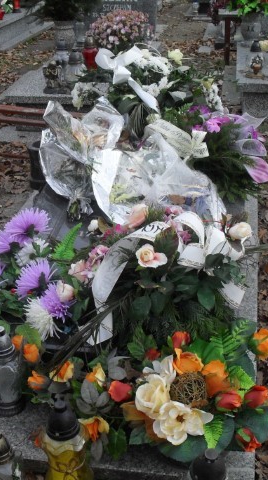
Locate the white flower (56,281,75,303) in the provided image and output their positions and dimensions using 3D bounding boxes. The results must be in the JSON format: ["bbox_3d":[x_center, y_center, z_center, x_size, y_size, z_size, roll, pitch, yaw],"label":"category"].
[{"bbox_3d":[-0.212,0.159,2.000,0.052,0.060,0.052,0,27,0],"label":"white flower"}]

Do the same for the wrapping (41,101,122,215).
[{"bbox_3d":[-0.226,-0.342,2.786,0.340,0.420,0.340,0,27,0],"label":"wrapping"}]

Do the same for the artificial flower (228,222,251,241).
[{"bbox_3d":[0.354,-0.028,2.148,0.080,0.055,0.065,0,27,0],"label":"artificial flower"}]

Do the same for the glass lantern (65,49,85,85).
[{"bbox_3d":[-0.438,-1.291,4.791,0.123,0.219,0.123,4,27,9],"label":"glass lantern"}]

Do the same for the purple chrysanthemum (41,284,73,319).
[{"bbox_3d":[-0.248,0.196,2.100,0.105,0.085,0.095,4,27,9],"label":"purple chrysanthemum"}]

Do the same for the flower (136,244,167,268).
[{"bbox_3d":[0.053,0.050,1.972,0.090,0.065,0.070,0,27,0],"label":"flower"}]

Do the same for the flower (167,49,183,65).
[{"bbox_3d":[0.218,-0.986,3.477,0.080,0.070,0.070,0,27,0],"label":"flower"}]

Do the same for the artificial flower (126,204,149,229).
[{"bbox_3d":[0.012,-0.083,2.277,0.075,0.075,0.075,0,27,0],"label":"artificial flower"}]

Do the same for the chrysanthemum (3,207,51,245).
[{"bbox_3d":[-0.398,-0.054,2.420,0.158,0.100,0.125,4,27,9],"label":"chrysanthemum"}]

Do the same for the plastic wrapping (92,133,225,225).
[{"bbox_3d":[0.111,-0.278,2.920,0.540,0.260,0.470,4,27,9],"label":"plastic wrapping"}]

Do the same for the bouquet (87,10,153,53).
[{"bbox_3d":[-0.121,-1.658,5.311,0.470,0.380,0.450,4,27,9],"label":"bouquet"}]

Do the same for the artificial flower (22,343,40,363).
[{"bbox_3d":[-0.317,0.347,1.980,0.047,0.054,0.047,0,27,0],"label":"artificial flower"}]

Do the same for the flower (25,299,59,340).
[{"bbox_3d":[-0.277,0.238,1.934,0.105,0.105,0.090,9,28,18],"label":"flower"}]

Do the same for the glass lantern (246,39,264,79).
[{"bbox_3d":[0.912,-1.344,4.798,0.130,0.254,0.130,4,27,9],"label":"glass lantern"}]

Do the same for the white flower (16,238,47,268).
[{"bbox_3d":[-0.372,0.045,2.350,0.112,0.075,0.095,4,27,9],"label":"white flower"}]

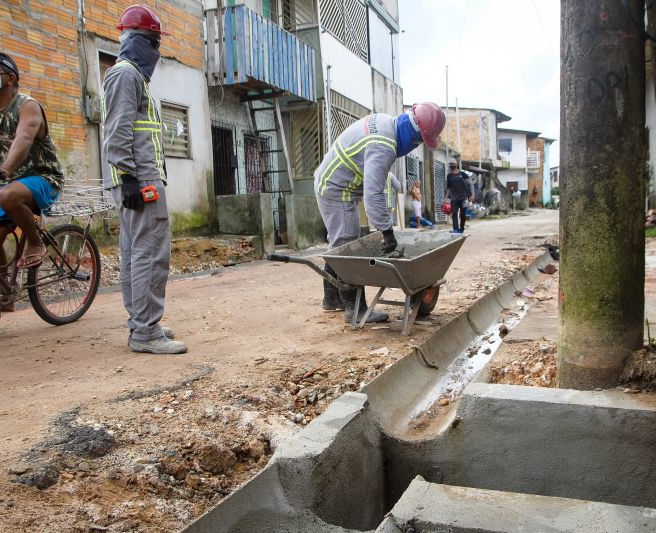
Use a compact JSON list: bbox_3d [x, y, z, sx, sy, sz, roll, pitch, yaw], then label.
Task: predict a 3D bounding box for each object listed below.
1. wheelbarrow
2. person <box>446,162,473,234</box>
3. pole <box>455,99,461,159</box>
[{"bbox_3d":[0.256,0.102,10.050,0.650,0.570,1.450,1,3,33],"label":"wheelbarrow"},{"bbox_3d":[3.086,-1.618,38.800,0.620,1.710,0.450,0,2,6],"label":"person"},{"bbox_3d":[5.524,-4.516,70.000,0.100,5.100,0.100,-1,2,0],"label":"pole"}]

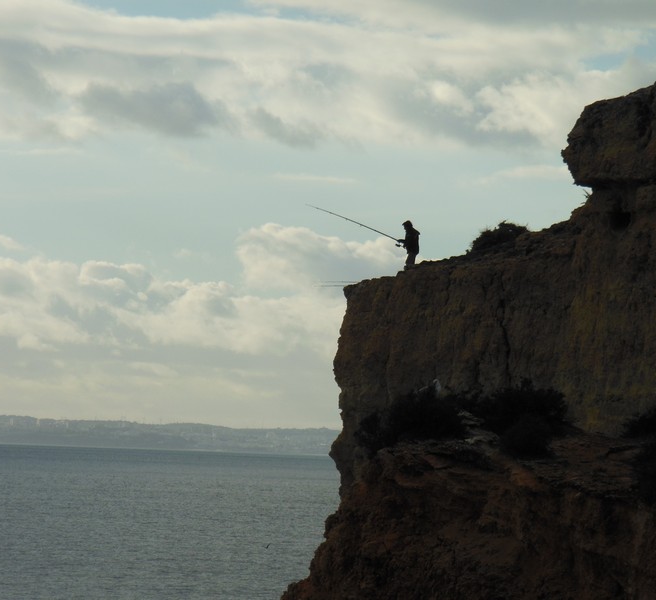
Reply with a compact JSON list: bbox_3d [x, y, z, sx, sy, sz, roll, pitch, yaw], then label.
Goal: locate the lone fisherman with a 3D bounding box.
[{"bbox_3d":[2.469,-1.575,175.000,0.640,1.690,0.550,2,-2,0],"label":"lone fisherman"}]

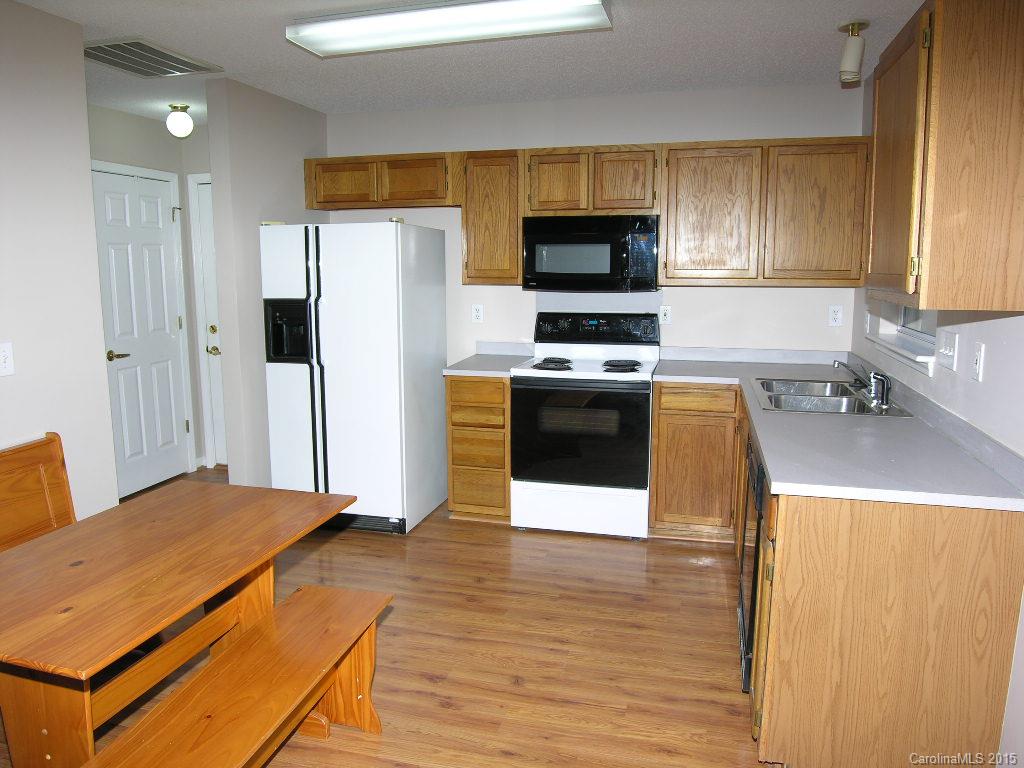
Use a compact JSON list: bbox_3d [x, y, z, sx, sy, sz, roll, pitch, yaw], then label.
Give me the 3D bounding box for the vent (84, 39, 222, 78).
[{"bbox_3d":[-1.751,-1.547,3.396,0.485,0.020,0.545,3,9,15],"label":"vent"}]

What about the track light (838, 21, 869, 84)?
[{"bbox_3d":[1.394,-1.350,2.914,0.124,0.235,0.124,3,9,15],"label":"track light"}]

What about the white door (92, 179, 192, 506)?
[{"bbox_3d":[-2.466,-0.325,4.714,0.042,2.036,0.680,3,9,15],"label":"white door"}]

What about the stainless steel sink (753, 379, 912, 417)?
[{"bbox_3d":[1.356,0.130,3.143,0.540,0.170,0.855,3,9,15],"label":"stainless steel sink"}]

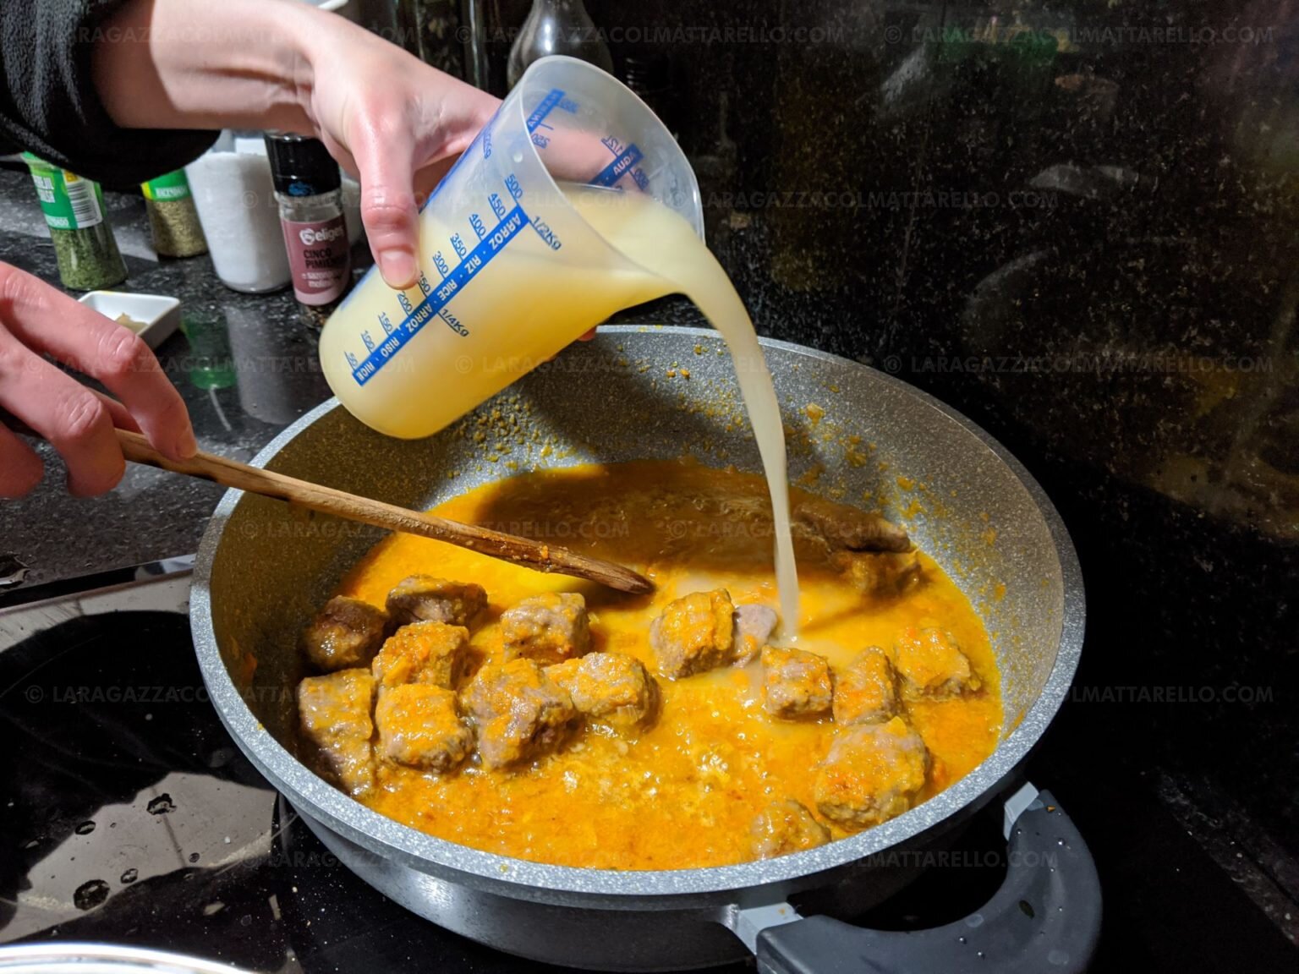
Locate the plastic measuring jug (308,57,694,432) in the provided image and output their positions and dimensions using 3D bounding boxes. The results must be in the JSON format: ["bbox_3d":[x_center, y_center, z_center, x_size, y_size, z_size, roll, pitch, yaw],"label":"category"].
[{"bbox_3d":[-0.059,-0.077,0.393,0.154,0.091,0.083,-30,2,39],"label":"plastic measuring jug"}]

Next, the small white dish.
[{"bbox_3d":[-0.350,-0.101,0.658,0.067,0.022,0.067,5,36,6],"label":"small white dish"}]

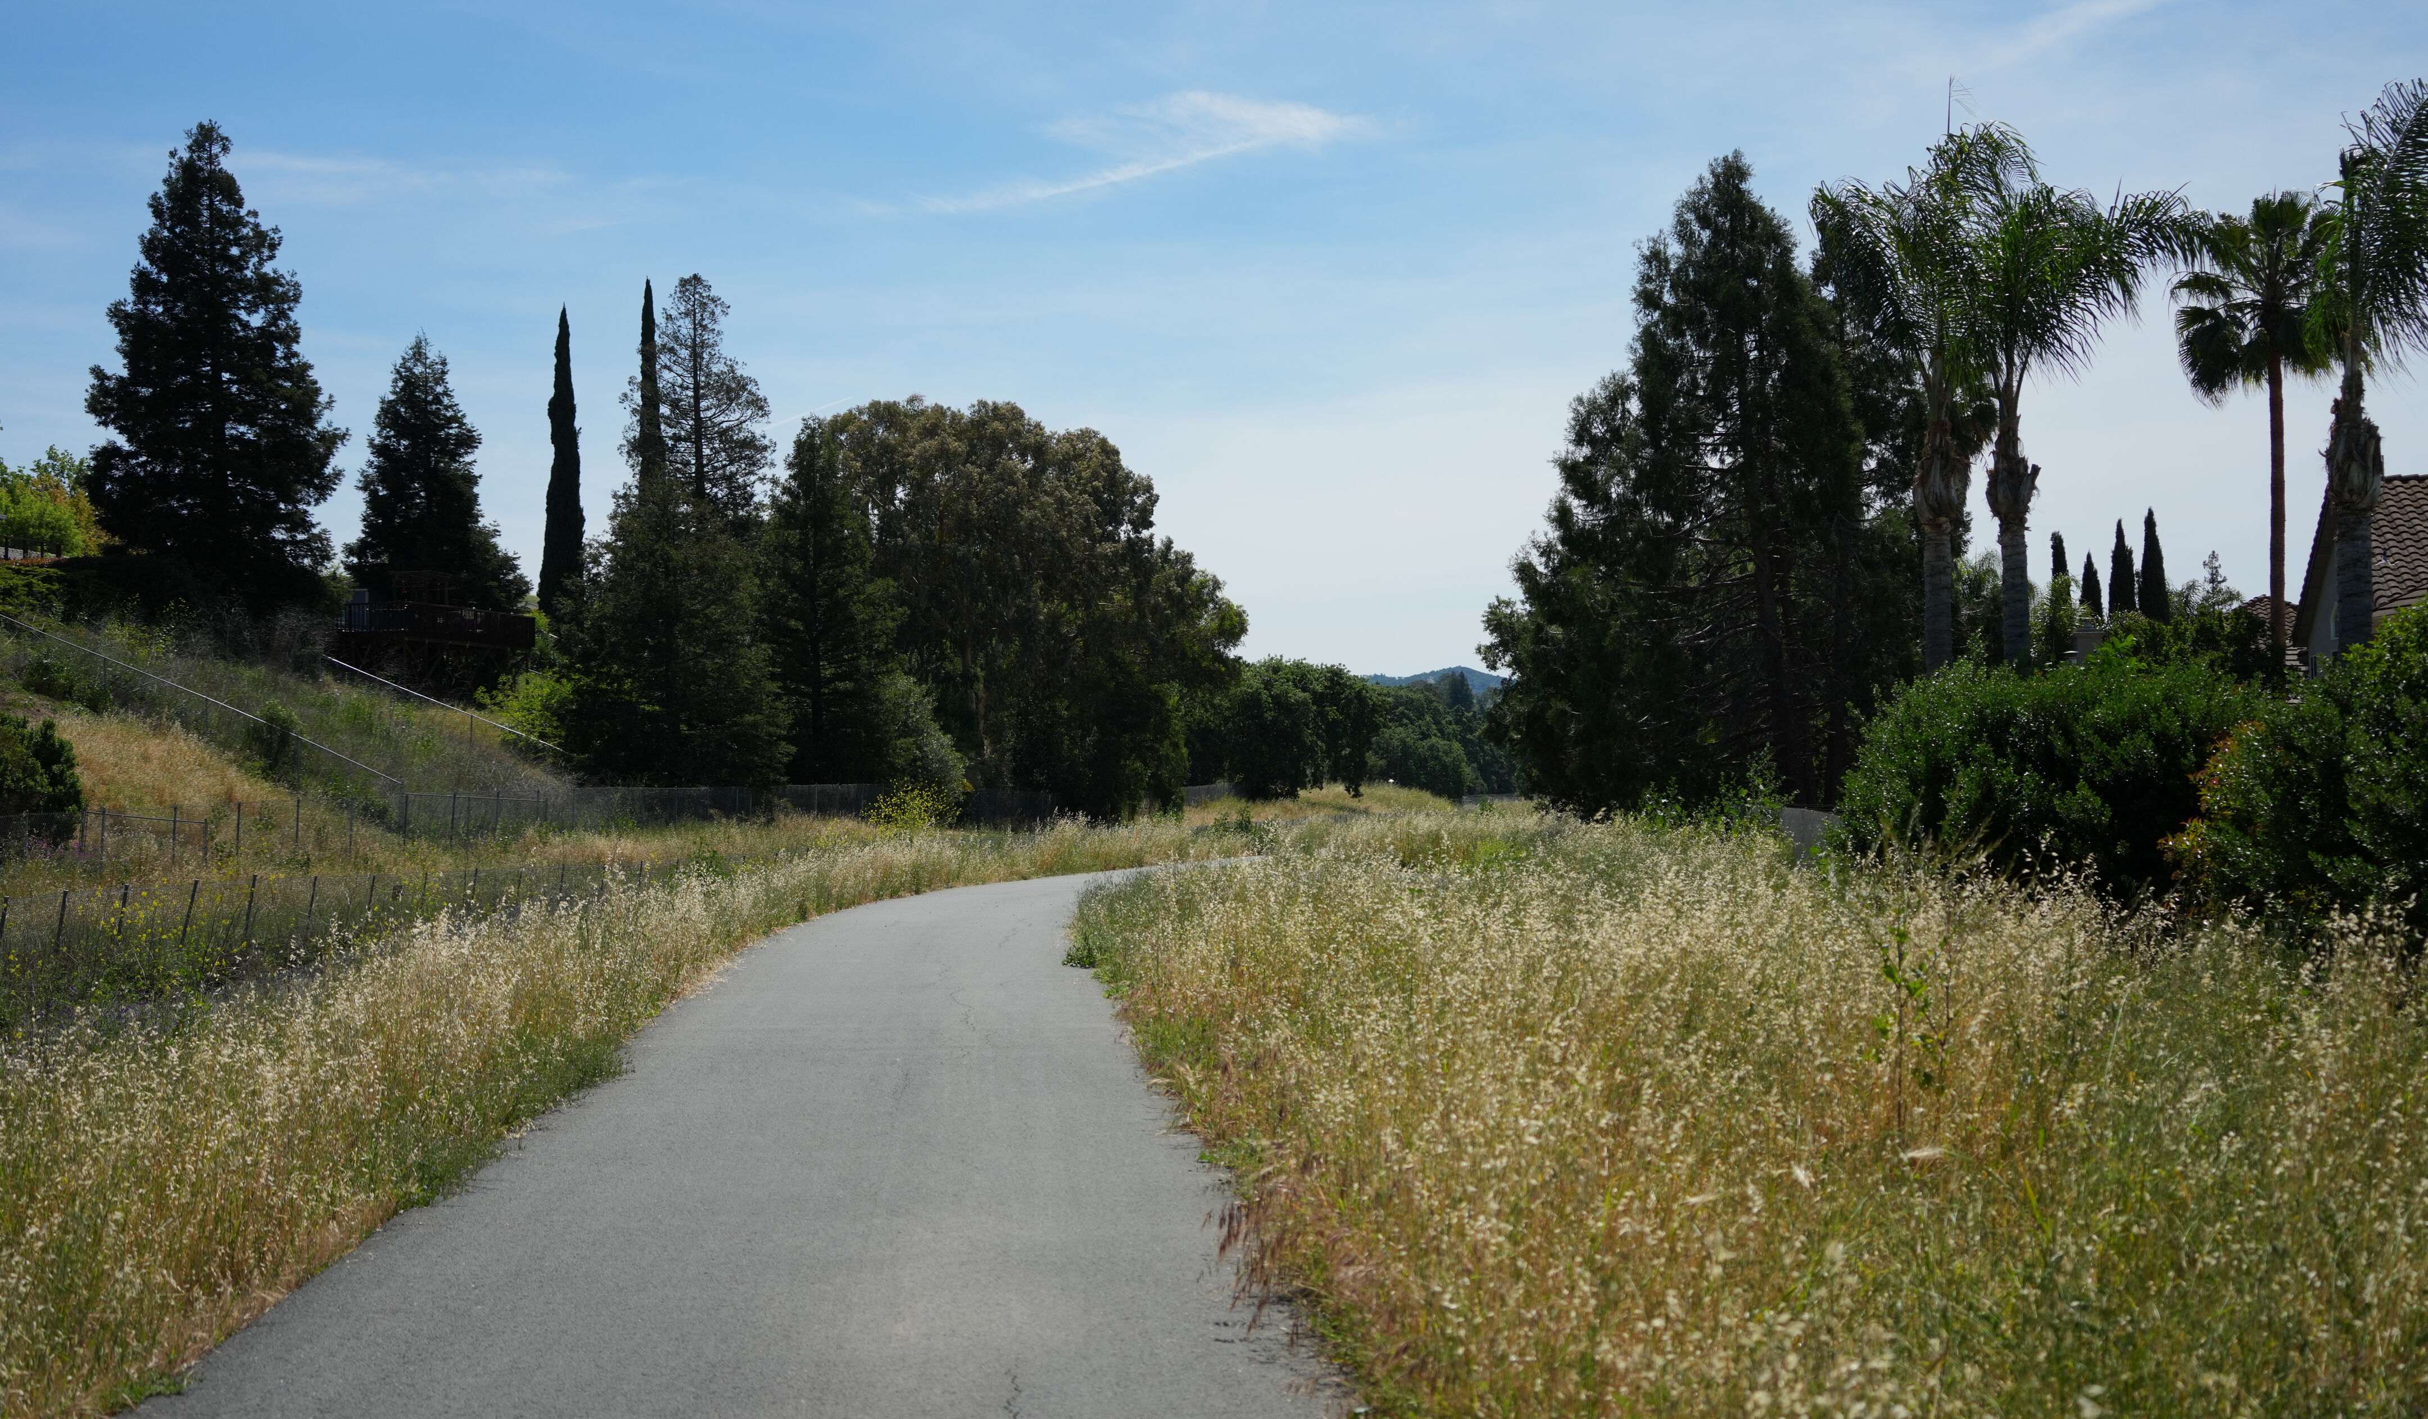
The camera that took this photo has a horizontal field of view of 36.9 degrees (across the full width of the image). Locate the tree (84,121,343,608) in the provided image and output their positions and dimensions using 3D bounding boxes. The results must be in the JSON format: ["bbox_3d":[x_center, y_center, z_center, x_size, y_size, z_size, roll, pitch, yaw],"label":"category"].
[{"bbox_3d":[-29.400,-10.008,107.000,7.500,14.500,7.500,0,-1,0],"label":"tree"}]

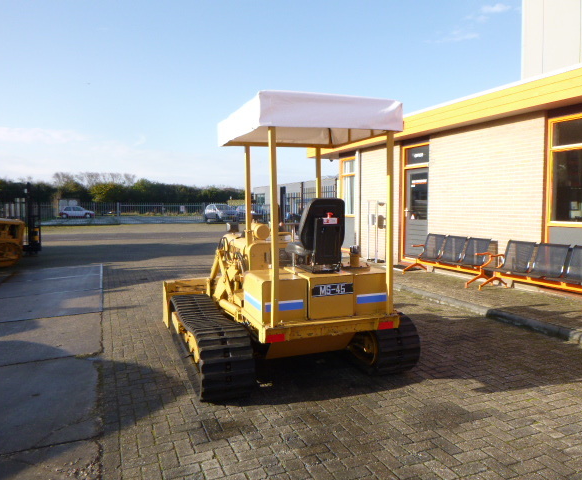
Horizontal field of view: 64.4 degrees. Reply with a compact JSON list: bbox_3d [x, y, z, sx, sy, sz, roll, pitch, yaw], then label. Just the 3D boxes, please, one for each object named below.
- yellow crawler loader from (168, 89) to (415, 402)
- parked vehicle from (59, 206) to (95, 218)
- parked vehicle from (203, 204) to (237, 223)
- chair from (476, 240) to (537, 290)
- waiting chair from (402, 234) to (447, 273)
[{"bbox_3d":[-0.190,0.002,4.682,1.850,2.200,2.920,-2,4,-21],"label":"yellow crawler loader"},{"bbox_3d":[-24.944,-3.176,53.911,3.850,1.420,1.640,-2,5,-24],"label":"parked vehicle"},{"bbox_3d":[-6.315,-2.388,41.937,1.760,1.580,4.200,-2,5,-26],"label":"parked vehicle"},{"bbox_3d":[3.452,0.423,7.378,0.670,0.790,0.600,-2,4,-22],"label":"chair"},{"bbox_3d":[2.660,0.289,9.220,0.670,0.790,0.600,-2,4,-22],"label":"waiting chair"}]

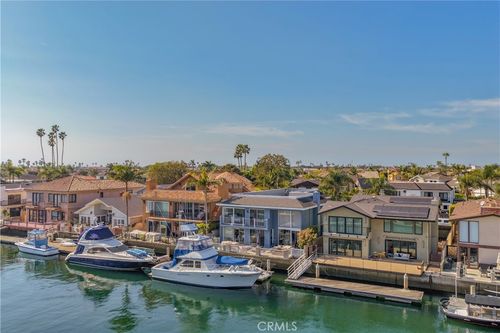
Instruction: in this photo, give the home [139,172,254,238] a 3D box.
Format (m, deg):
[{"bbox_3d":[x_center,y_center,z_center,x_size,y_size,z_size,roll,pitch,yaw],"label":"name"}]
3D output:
[{"bbox_3d":[-8.671,7.000,76.515,15.400,10.800,17.000,0,0,26],"label":"home"}]

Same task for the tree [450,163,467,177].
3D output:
[{"bbox_3d":[80.461,4.921,150.000,5.200,12.158,5.200,0,0,0],"label":"tree"}]

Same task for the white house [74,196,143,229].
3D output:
[{"bbox_3d":[-28.075,9.600,86.511,13.200,5.600,12.500,0,0,26],"label":"white house"}]

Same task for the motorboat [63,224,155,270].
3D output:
[{"bbox_3d":[-17.622,10.200,50.469,13.400,5.200,4.200,0,0,24],"label":"motorboat"}]

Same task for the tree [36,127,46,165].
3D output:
[{"bbox_3d":[-79.197,-1.639,148.000,3.800,25.278,3.800,0,0,0],"label":"tree"}]

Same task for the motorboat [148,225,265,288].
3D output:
[{"bbox_3d":[-5.509,11.400,49.019,14.000,6.000,4.400,0,0,26],"label":"motorboat"}]

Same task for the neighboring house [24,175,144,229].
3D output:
[{"bbox_3d":[-35.496,6.700,85.928,13.200,8.600,20.000,0,0,28],"label":"neighboring house"}]

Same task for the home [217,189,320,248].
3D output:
[{"bbox_3d":[4.317,7.500,60.096,13.100,7.000,16.000,0,0,24],"label":"home"}]

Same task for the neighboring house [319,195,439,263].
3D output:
[{"bbox_3d":[20.974,8.550,61.361,14.700,7.700,19.000,0,0,26],"label":"neighboring house"}]

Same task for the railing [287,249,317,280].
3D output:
[{"bbox_3d":[6.550,12.550,49.300,1.400,2.600,4.600,0,0,30],"label":"railing"}]

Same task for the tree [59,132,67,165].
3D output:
[{"bbox_3d":[-71.201,-0.973,148.000,3.400,23.946,3.400,0,0,0],"label":"tree"}]

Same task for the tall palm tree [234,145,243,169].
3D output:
[{"bbox_3d":[-4.631,1.106,180.000,4.000,22.590,4.000,0,0,0],"label":"tall palm tree"}]

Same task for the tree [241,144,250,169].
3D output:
[{"bbox_3d":[-1.852,1.106,180.000,4.200,22.590,4.200,0,0,0],"label":"tree"}]

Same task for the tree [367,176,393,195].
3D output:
[{"bbox_3d":[28.652,7.306,86.000,5.400,10.190,5.400,0,0,0],"label":"tree"}]

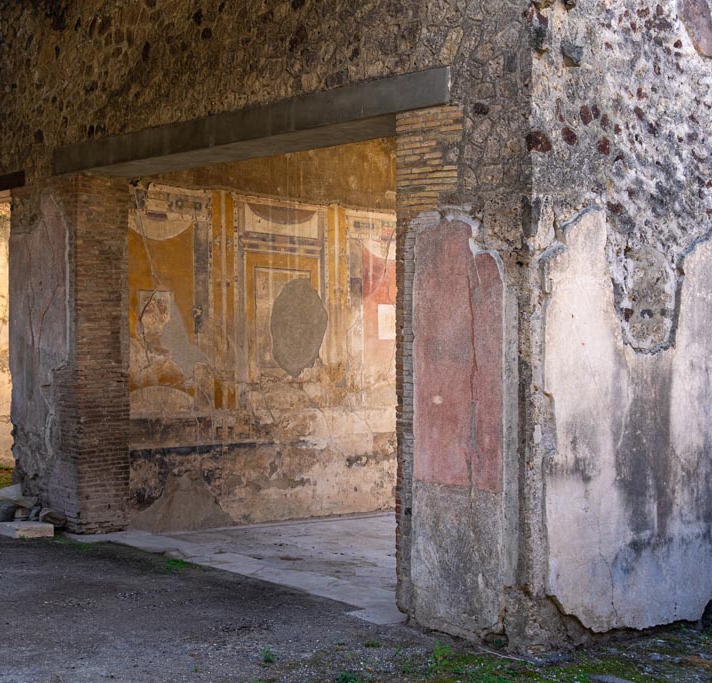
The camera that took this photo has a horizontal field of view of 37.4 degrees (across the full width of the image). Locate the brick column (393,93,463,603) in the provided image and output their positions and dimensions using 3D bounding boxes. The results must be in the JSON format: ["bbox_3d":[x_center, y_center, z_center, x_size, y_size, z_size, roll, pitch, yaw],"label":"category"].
[{"bbox_3d":[0.551,0.138,5.895,0.460,2.789,0.466,1,1,44],"label":"brick column"}]

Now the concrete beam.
[{"bbox_3d":[-0.787,-1.396,7.171,4.023,0.200,0.486,1,1,44],"label":"concrete beam"}]

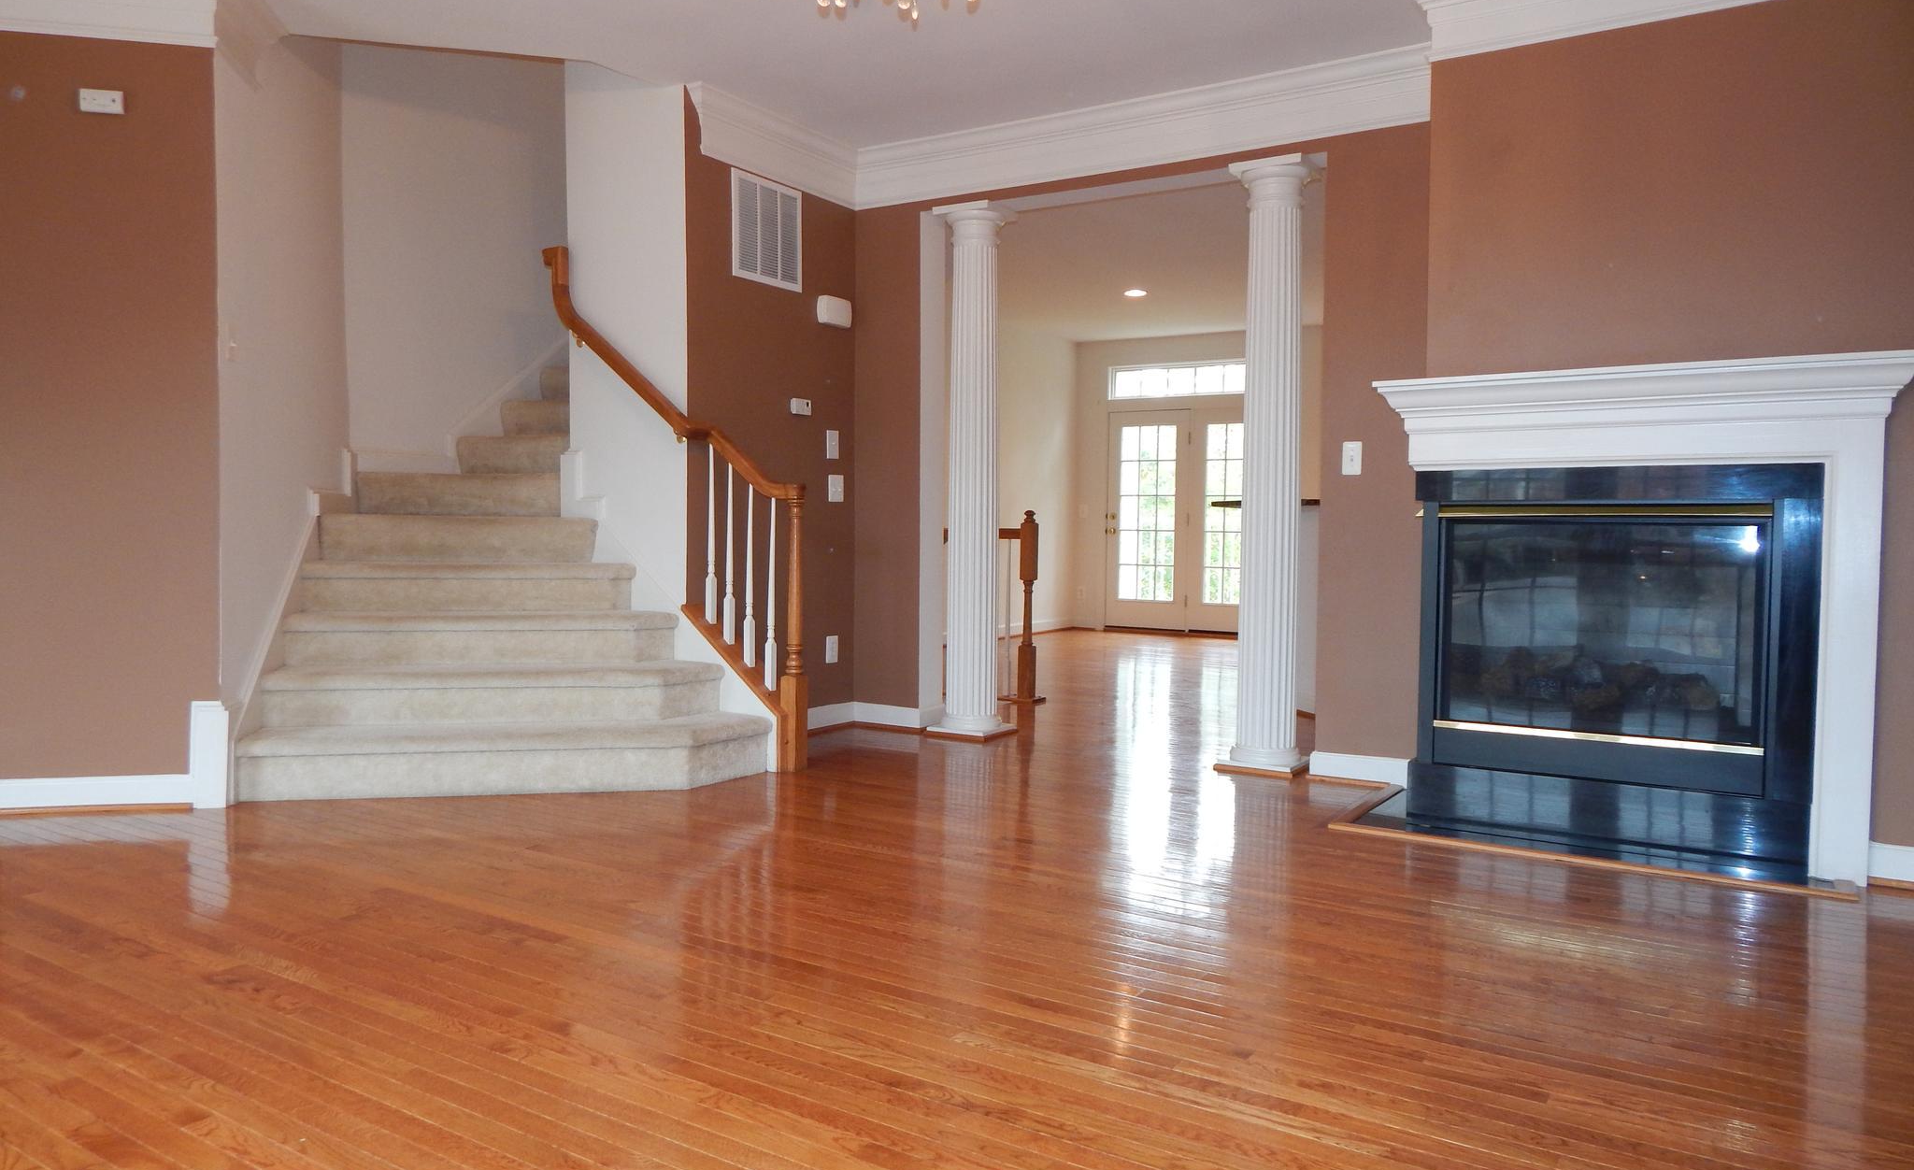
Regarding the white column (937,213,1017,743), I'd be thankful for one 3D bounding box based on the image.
[{"bbox_3d":[0.076,-0.510,5.697,0.313,2.422,0.303,2,3,32],"label":"white column"}]

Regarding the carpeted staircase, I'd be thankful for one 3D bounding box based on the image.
[{"bbox_3d":[-1.786,-0.174,5.286,1.868,1.760,1.995,0,3,-13],"label":"carpeted staircase"}]

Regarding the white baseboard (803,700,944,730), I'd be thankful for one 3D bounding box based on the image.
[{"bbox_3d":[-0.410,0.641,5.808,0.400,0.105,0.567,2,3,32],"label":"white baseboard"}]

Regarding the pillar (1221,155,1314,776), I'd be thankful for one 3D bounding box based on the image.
[{"bbox_3d":[1.263,-0.462,4.907,0.298,2.422,0.303,2,3,32],"label":"pillar"}]

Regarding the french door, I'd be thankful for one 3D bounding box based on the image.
[{"bbox_3d":[2.104,-0.566,11.015,1.638,2.049,0.078,2,3,32],"label":"french door"}]

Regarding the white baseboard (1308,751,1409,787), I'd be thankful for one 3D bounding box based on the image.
[{"bbox_3d":[1.577,0.713,4.711,0.430,0.100,0.034,2,3,32],"label":"white baseboard"}]

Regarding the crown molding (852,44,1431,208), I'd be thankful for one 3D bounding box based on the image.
[{"bbox_3d":[0.650,-1.893,5.138,2.742,0.257,0.098,2,3,32],"label":"crown molding"}]

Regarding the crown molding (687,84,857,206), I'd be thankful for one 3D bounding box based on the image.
[{"bbox_3d":[-0.741,-1.917,5.406,0.098,0.257,1.113,2,3,32],"label":"crown molding"}]

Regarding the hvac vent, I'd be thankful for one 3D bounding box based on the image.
[{"bbox_3d":[-0.822,-1.555,5.367,0.024,0.451,0.470,2,3,32],"label":"hvac vent"}]

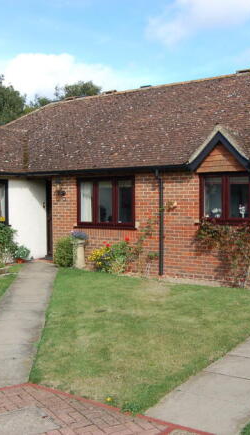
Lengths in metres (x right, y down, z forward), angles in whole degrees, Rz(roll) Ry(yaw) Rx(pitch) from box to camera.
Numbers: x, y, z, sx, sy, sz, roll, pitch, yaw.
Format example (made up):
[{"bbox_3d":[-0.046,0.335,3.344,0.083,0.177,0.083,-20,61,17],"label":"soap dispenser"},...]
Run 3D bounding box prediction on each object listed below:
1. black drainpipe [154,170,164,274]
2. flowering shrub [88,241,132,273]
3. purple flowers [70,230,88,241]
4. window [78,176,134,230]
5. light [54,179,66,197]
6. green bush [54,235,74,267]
[{"bbox_3d":[0.751,0.110,10.847,0.085,2.360,0.260,1,3,32],"label":"black drainpipe"},{"bbox_3d":[-0.342,0.900,11.386,1.050,0.720,0.600,1,3,33],"label":"flowering shrub"},{"bbox_3d":[-1.092,0.435,11.864,0.460,0.240,0.430,0,1,0],"label":"purple flowers"},{"bbox_3d":[-0.448,-0.354,11.762,1.630,1.210,0.120,1,3,32],"label":"window"},{"bbox_3d":[-1.632,-0.757,12.390,0.160,0.440,0.250,1,3,33],"label":"light"},{"bbox_3d":[-1.495,0.848,12.138,0.560,0.720,0.520,0,1,0],"label":"green bush"}]

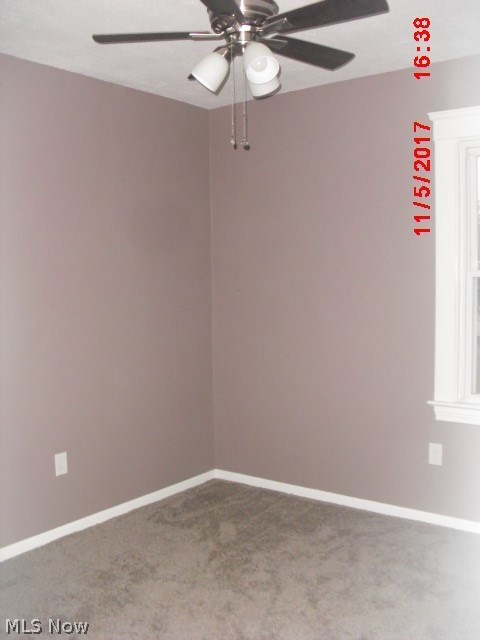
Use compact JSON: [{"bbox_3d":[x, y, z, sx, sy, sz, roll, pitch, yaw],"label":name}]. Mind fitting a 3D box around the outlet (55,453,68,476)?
[{"bbox_3d":[-0.925,0.745,3.440,0.010,0.115,0.071,2,5,37],"label":"outlet"}]

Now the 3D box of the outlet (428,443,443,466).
[{"bbox_3d":[1.030,0.708,3.510,0.071,0.115,0.010,2,5,37],"label":"outlet"}]

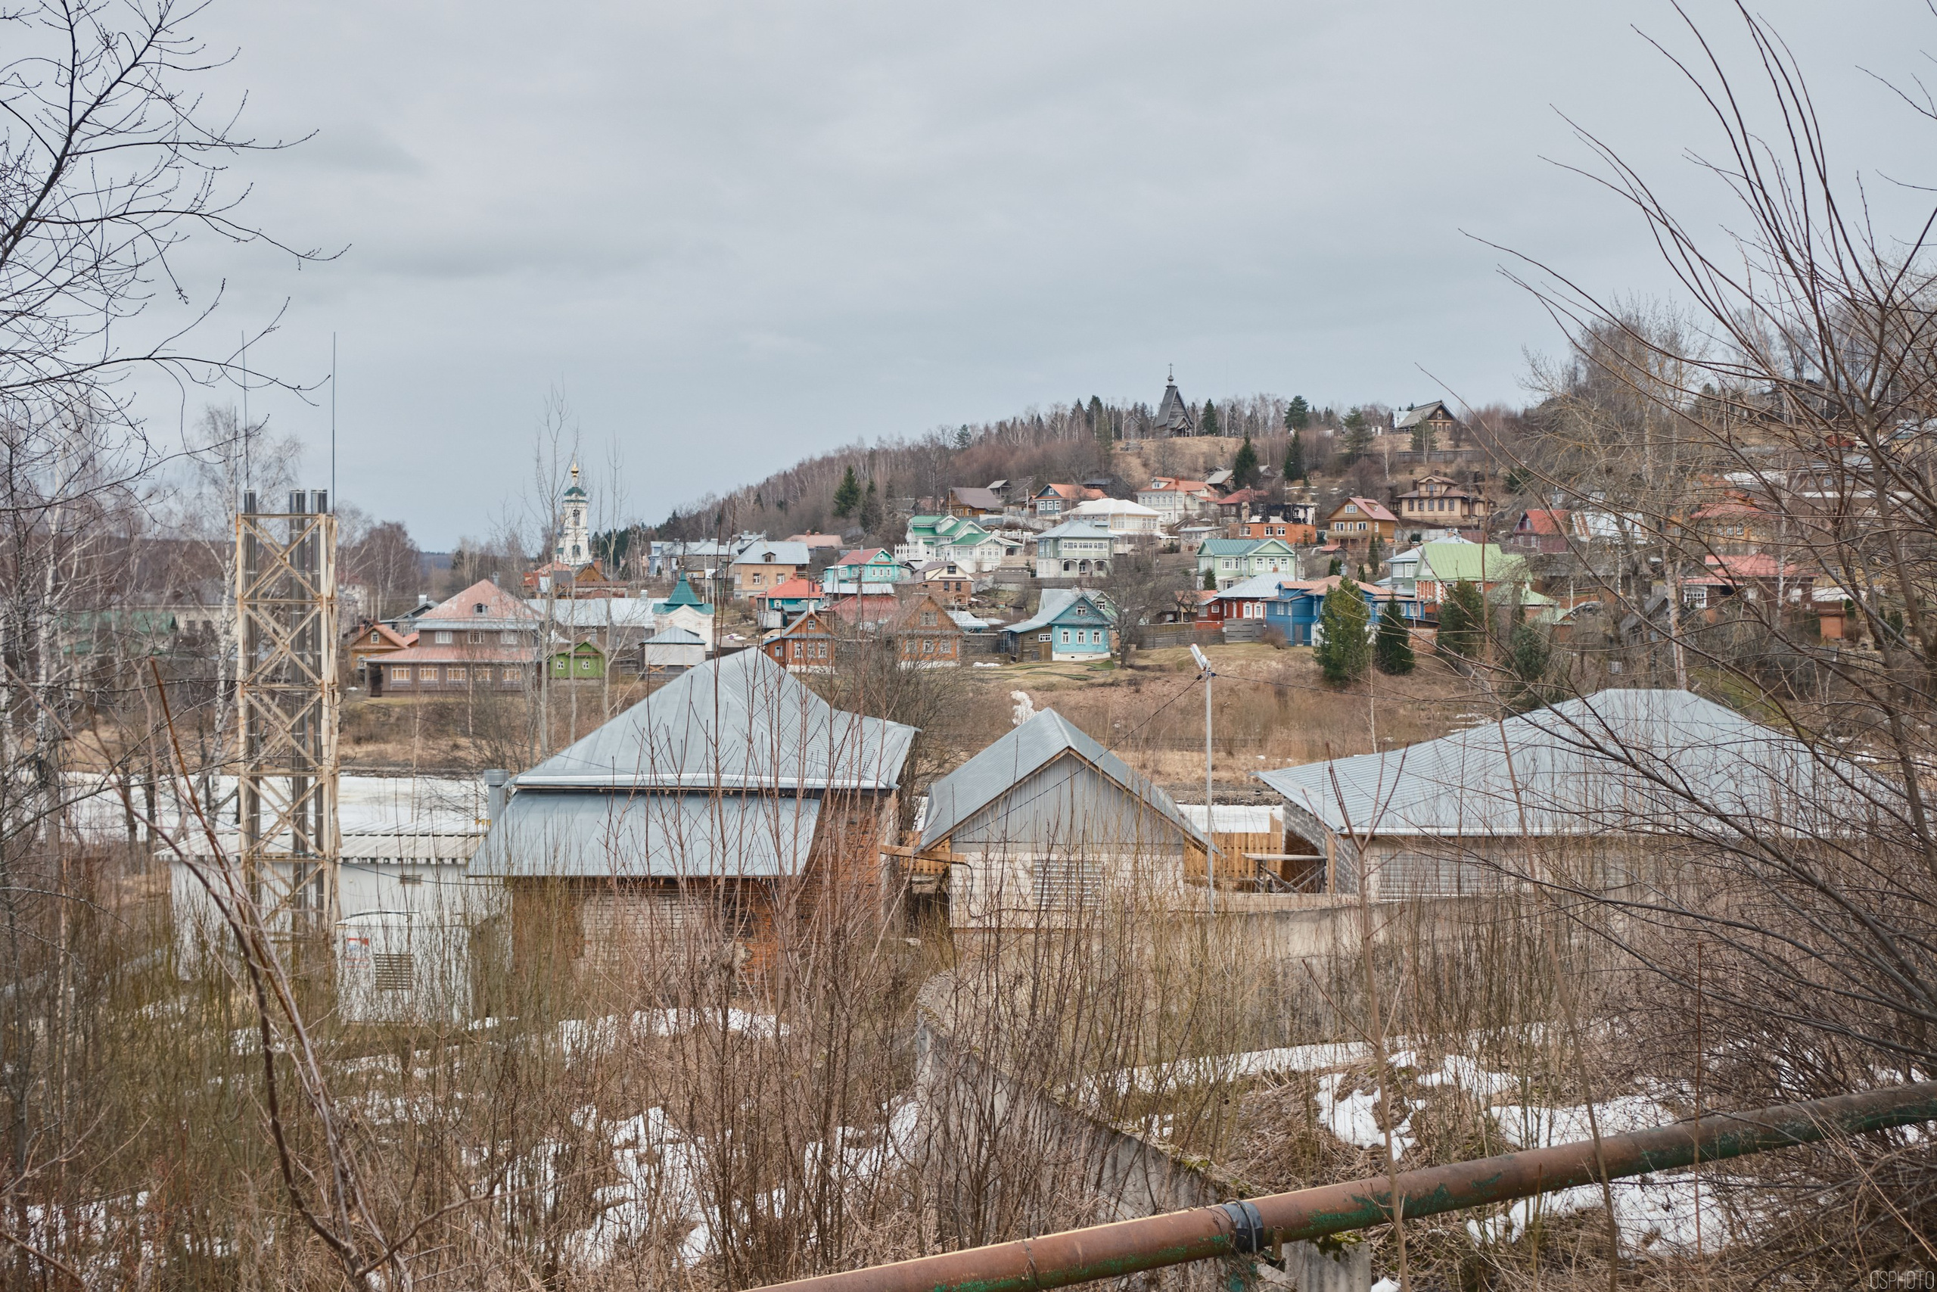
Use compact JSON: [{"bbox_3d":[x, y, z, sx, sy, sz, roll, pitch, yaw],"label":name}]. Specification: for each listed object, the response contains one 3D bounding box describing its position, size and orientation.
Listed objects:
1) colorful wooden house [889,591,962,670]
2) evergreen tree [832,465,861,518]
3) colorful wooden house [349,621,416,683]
[{"bbox_3d":[-4.620,-1.610,188.170,6.700,7.200,8.500,-1,3,-14],"label":"colorful wooden house"},{"bbox_3d":[-23.290,-29.487,360.000,5.200,10.200,5.200,0,1,0],"label":"evergreen tree"},{"bbox_3d":[-65.630,0.830,211.330,6.400,6.600,8.500,0,3,-9],"label":"colorful wooden house"}]

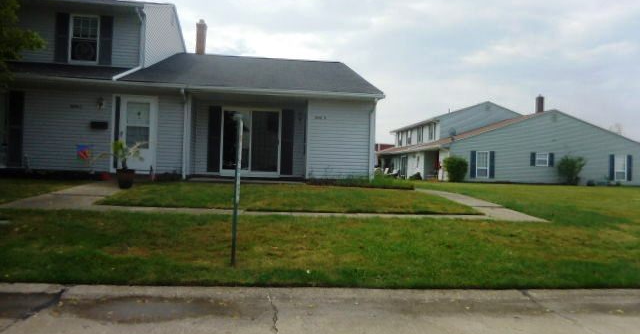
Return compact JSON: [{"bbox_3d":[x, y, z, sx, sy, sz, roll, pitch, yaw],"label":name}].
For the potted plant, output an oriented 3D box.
[{"bbox_3d":[-4.611,-0.052,10.900,1.000,1.160,0.900,2,0,-7],"label":"potted plant"}]

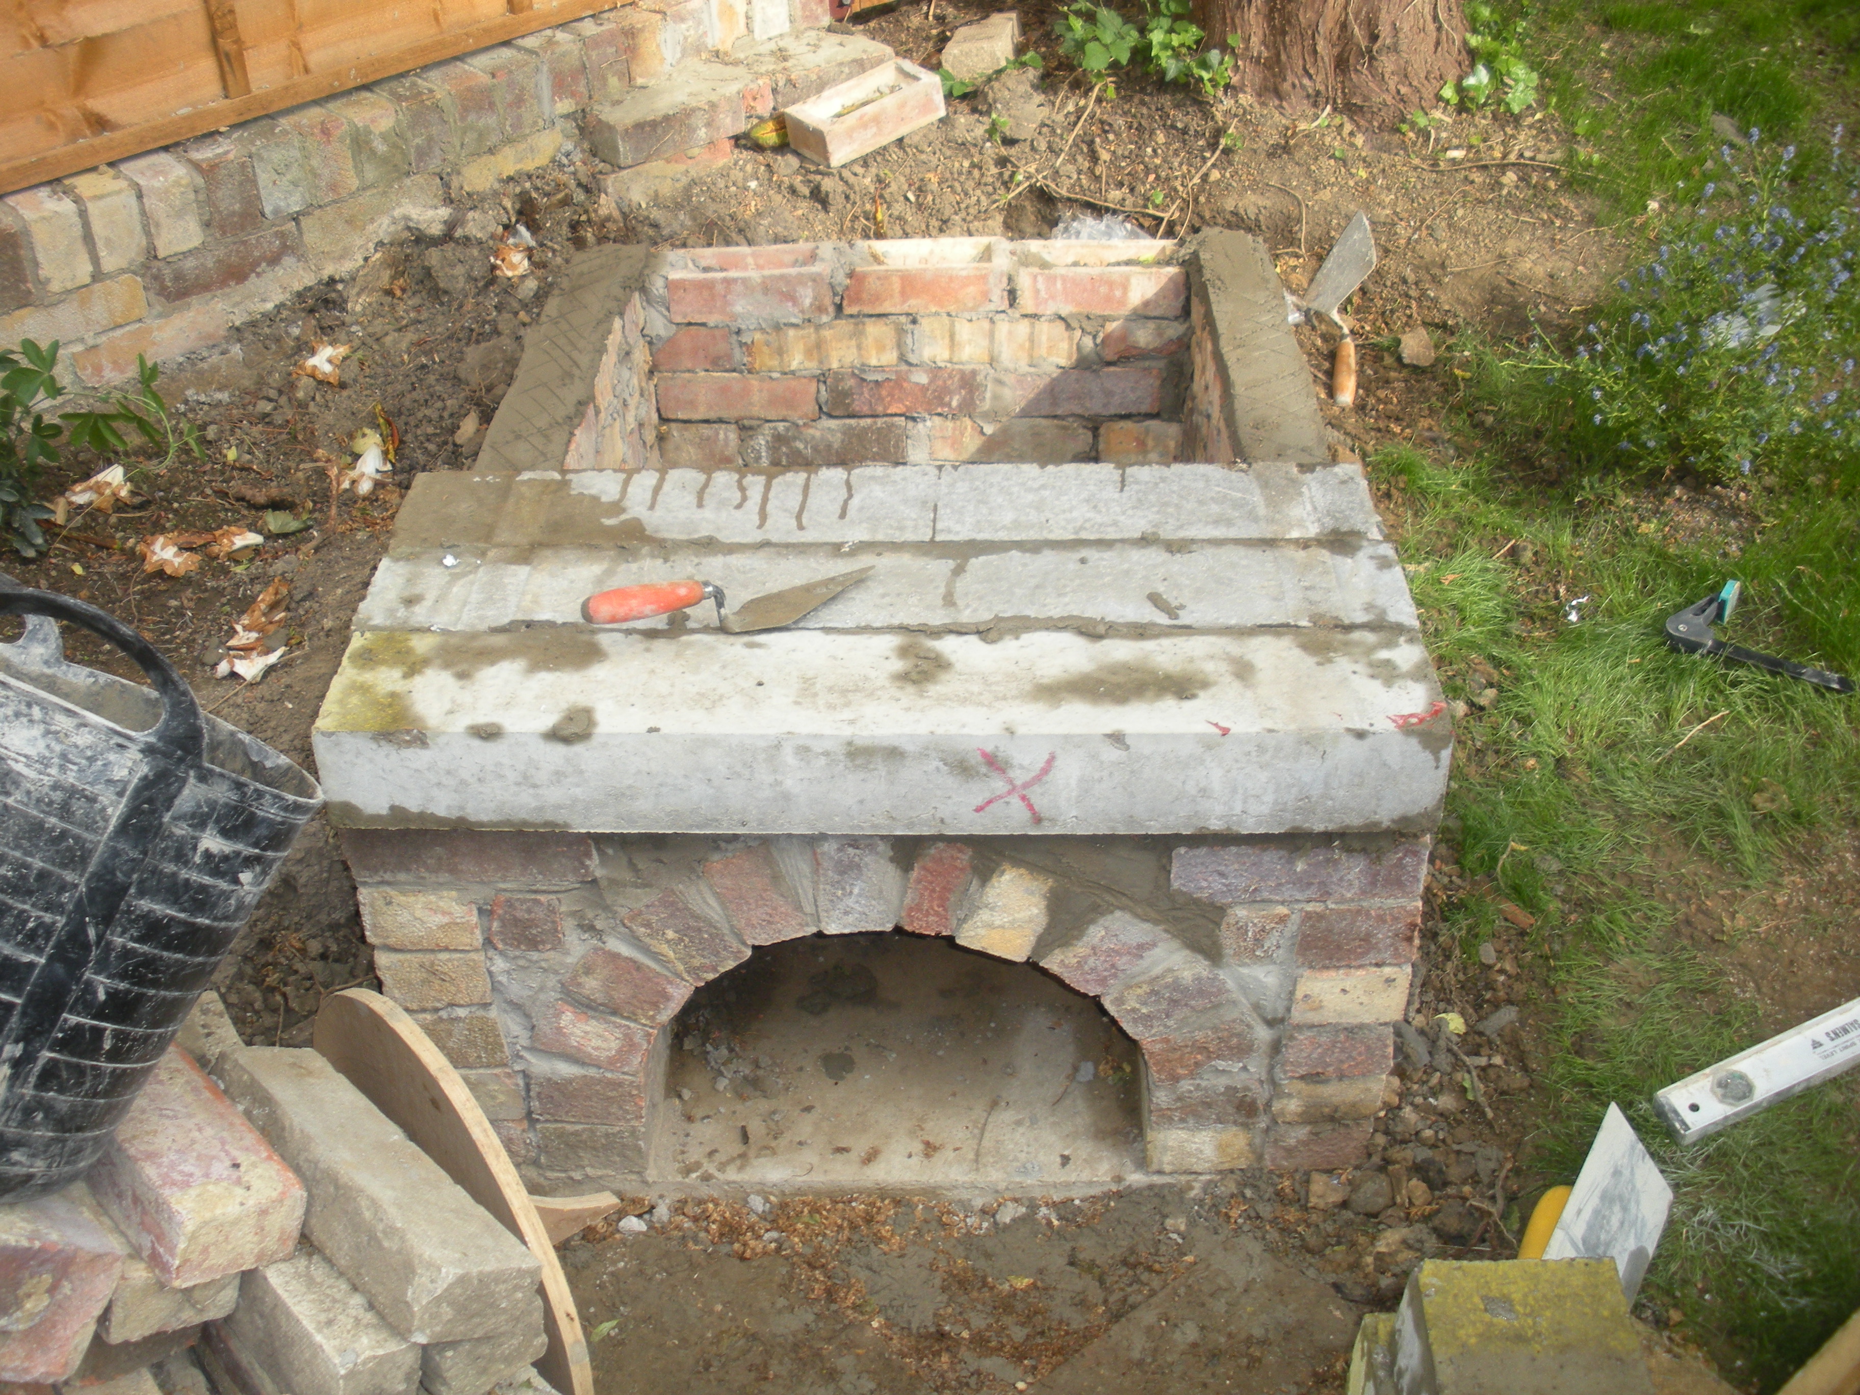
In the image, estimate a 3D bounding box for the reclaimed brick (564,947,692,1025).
[{"bbox_3d":[-0.270,0.203,1.831,0.101,0.064,0.200,26,34,-17],"label":"reclaimed brick"}]

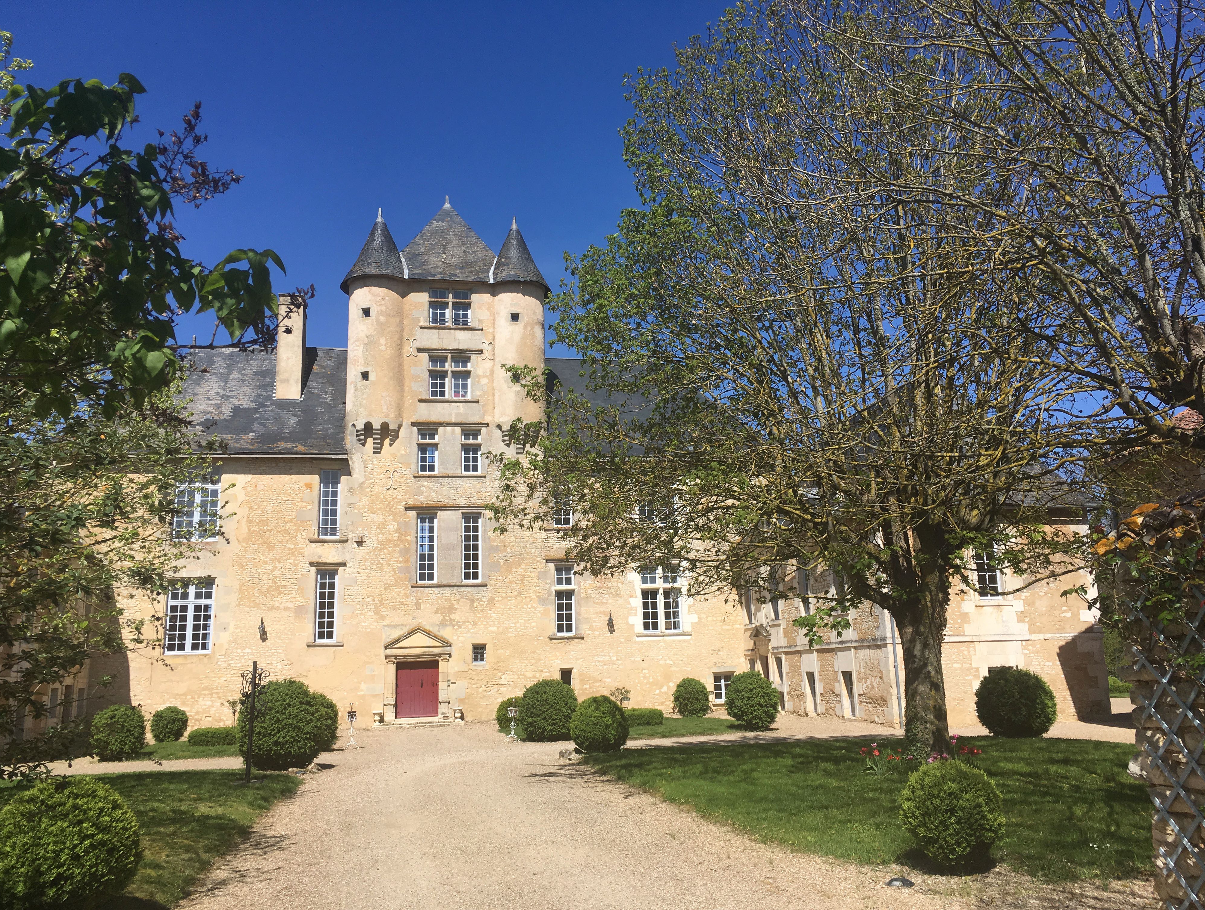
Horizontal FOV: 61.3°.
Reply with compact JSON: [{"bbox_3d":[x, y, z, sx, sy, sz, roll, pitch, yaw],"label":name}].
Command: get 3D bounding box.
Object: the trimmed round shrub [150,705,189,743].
[{"bbox_3d":[-13.764,8.556,32.364,1.135,1.118,1.135,0,-12,-11],"label":"trimmed round shrub"}]

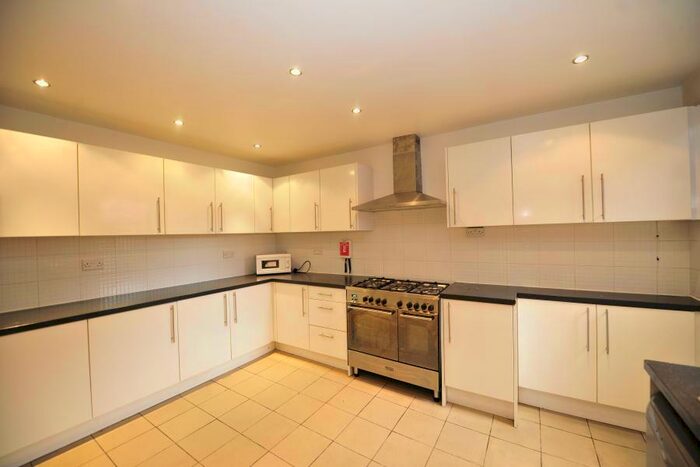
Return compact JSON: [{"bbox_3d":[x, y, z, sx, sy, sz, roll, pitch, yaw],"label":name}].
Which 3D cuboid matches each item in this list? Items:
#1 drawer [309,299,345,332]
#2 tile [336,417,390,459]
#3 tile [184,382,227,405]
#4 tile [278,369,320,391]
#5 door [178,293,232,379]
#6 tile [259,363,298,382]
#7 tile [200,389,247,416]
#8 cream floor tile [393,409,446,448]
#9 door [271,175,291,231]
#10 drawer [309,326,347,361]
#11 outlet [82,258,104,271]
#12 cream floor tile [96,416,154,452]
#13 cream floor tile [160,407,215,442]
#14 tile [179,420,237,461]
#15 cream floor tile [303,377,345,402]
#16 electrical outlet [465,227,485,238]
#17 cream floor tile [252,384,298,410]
[{"bbox_3d":[-0.116,0.850,3.075,0.497,0.288,0.520,-1,0,33],"label":"drawer"},{"bbox_3d":[0.100,1.427,1.924,0.300,0.010,0.301,-1,0,33],"label":"tile"},{"bbox_3d":[-1.312,1.454,2.477,0.290,0.010,0.298,-1,-1,33],"label":"tile"},{"bbox_3d":[-0.492,1.443,2.654,0.298,0.010,0.298,-1,-1,33],"label":"tile"},{"bbox_3d":[-1.399,0.963,2.653,0.030,0.715,0.497,-1,0,32],"label":"door"},{"bbox_3d":[-0.755,1.459,2.871,0.300,0.015,0.300,-1,-1,33],"label":"tile"},{"bbox_3d":[-1.069,1.448,2.317,0.298,0.010,0.298,-1,-1,33],"label":"tile"},{"bbox_3d":[0.520,1.433,2.016,0.300,0.015,0.300,-1,-1,33],"label":"cream floor tile"},{"bbox_3d":[-0.895,-0.369,3.585,0.316,0.715,0.030,-1,0,32],"label":"door"},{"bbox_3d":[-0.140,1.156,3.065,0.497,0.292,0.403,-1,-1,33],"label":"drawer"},{"bbox_3d":[-2.200,0.266,2.333,0.012,0.090,0.148,-1,-1,33],"label":"outlet"},{"bbox_3d":[-1.661,1.464,2.008,0.300,0.015,0.300,-1,-1,33],"label":"cream floor tile"},{"bbox_3d":[-1.235,1.453,2.067,0.300,0.010,0.301,-1,0,33],"label":"cream floor tile"},{"bbox_3d":[-0.981,1.441,1.903,0.298,0.010,0.298,-1,-1,33],"label":"tile"},{"bbox_3d":[-0.241,1.437,2.489,0.298,0.010,0.298,-1,-1,33],"label":"cream floor tile"},{"bbox_3d":[1.211,0.000,2.634,0.156,0.092,0.018,-1,0,33],"label":"electrical outlet"},{"bbox_3d":[-0.671,1.454,2.427,0.300,0.015,0.300,-1,-1,33],"label":"cream floor tile"}]

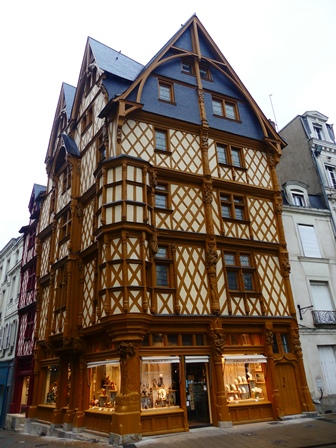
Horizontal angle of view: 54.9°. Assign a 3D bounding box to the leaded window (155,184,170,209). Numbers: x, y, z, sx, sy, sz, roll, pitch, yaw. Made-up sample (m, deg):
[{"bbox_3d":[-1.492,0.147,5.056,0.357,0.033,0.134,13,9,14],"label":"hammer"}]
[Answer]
[{"bbox_3d":[-0.239,-1.106,13.428,0.692,1.218,0.200,7,-27,-21],"label":"leaded window"}]

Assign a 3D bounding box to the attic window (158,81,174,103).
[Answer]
[{"bbox_3d":[-0.080,-6.734,16.495,0.840,1.440,0.150,7,-27,-21],"label":"attic window"}]

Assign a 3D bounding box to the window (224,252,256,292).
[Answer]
[{"bbox_3d":[3.223,2.143,14.388,1.500,1.780,0.150,7,-27,-21],"label":"window"}]

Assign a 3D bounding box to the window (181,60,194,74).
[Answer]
[{"bbox_3d":[1.062,-8.154,17.000,0.790,1.038,0.200,7,-27,-21],"label":"window"}]

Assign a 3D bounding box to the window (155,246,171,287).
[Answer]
[{"bbox_3d":[-0.224,1.625,12.372,0.634,1.627,0.200,7,-27,-21],"label":"window"}]

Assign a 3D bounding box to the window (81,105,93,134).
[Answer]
[{"bbox_3d":[-4.578,-5.899,18.371,0.150,1.420,1.450,16,-31,-35],"label":"window"}]

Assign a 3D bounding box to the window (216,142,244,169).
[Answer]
[{"bbox_3d":[3.196,-3.495,16.554,1.480,1.340,0.150,7,-27,-21],"label":"window"}]

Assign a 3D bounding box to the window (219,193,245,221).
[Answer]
[{"bbox_3d":[2.916,-0.728,14.652,1.404,1.436,0.200,7,-27,-21],"label":"window"}]

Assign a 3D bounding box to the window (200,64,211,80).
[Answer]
[{"bbox_3d":[1.995,-8.085,17.383,0.764,1.052,0.200,7,-27,-21],"label":"window"}]

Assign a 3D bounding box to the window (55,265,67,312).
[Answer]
[{"bbox_3d":[-4.974,3.026,15.215,0.200,2.082,1.534,16,-31,-35],"label":"window"}]

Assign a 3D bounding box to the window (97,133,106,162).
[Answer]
[{"bbox_3d":[-3.196,-3.607,15.696,0.150,1.200,0.950,16,-31,-35],"label":"window"}]

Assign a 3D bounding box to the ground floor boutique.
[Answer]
[{"bbox_3d":[-0.532,6.822,14.766,9.950,3.650,8.420,7,-27,-21],"label":"ground floor boutique"}]

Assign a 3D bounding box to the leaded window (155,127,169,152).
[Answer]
[{"bbox_3d":[-0.287,-3.921,15.203,0.700,1.340,0.150,7,-27,-21],"label":"leaded window"}]

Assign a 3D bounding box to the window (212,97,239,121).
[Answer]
[{"bbox_3d":[2.966,-5.901,16.732,1.599,1.497,0.200,7,-27,-21],"label":"window"}]

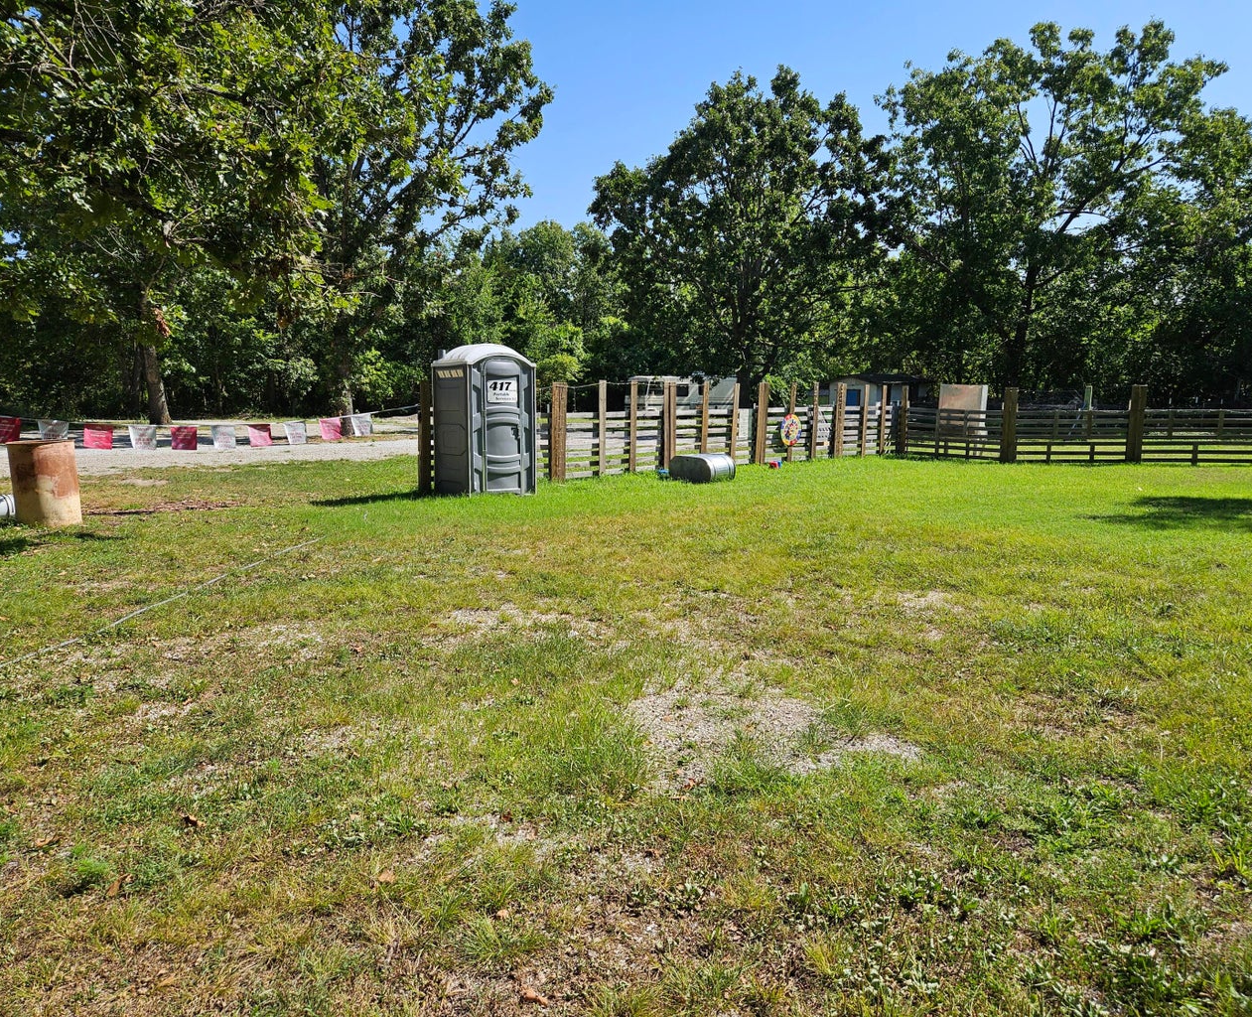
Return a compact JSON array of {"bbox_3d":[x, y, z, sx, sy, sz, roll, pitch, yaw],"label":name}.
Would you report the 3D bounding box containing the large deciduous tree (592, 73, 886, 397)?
[{"bbox_3d":[5.094,-11.607,40.889,13.400,16.000,13.000,-1,7,-7],"label":"large deciduous tree"}]

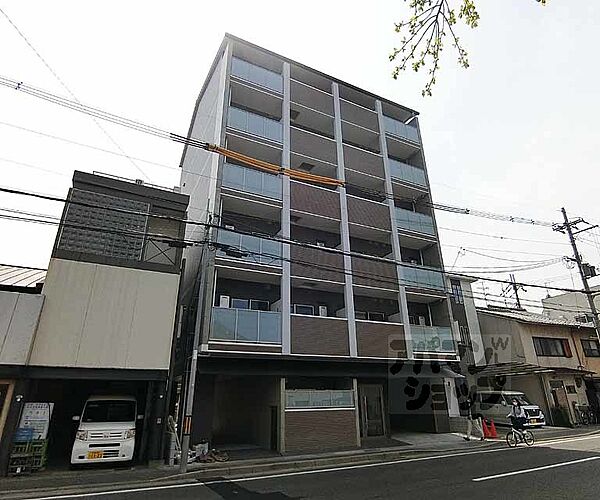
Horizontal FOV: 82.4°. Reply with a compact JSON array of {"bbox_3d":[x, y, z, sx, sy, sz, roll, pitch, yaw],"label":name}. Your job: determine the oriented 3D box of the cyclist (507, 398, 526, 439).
[{"bbox_3d":[8.123,6.333,12.825,0.760,1.420,0.480,10,-24,-24],"label":"cyclist"}]

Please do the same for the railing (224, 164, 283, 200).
[{"bbox_3d":[-1.877,-2.783,14.040,2.560,1.140,0.080,10,-24,-24],"label":"railing"}]

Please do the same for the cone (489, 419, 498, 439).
[{"bbox_3d":[7.736,7.147,13.733,0.350,0.710,0.350,10,-24,-24],"label":"cone"}]

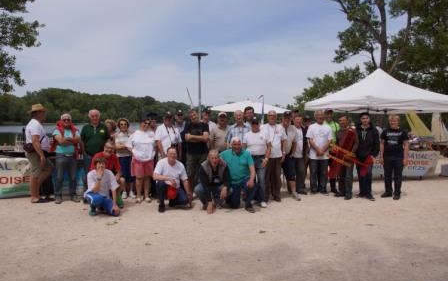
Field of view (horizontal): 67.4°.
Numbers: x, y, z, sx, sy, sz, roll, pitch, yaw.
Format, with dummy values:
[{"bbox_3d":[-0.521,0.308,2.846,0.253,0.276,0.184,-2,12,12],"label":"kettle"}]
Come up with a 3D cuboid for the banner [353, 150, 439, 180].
[{"bbox_3d":[4.465,0.626,8.700,2.280,0.680,0.060,0,4,0],"label":"banner"}]

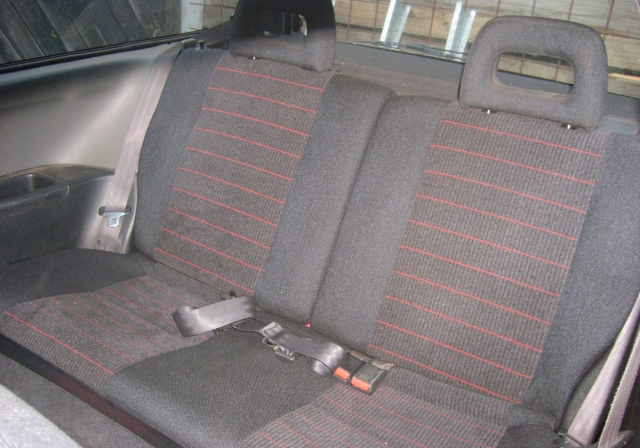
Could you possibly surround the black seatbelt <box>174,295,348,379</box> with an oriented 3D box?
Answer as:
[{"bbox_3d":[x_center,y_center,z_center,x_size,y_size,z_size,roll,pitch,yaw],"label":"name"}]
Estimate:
[{"bbox_3d":[-0.099,0.203,1.230,0.295,0.065,0.150,12,23,14],"label":"black seatbelt"}]

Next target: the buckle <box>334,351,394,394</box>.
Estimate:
[{"bbox_3d":[0.080,0.279,1.232,0.086,0.025,0.068,17,37,31],"label":"buckle"}]

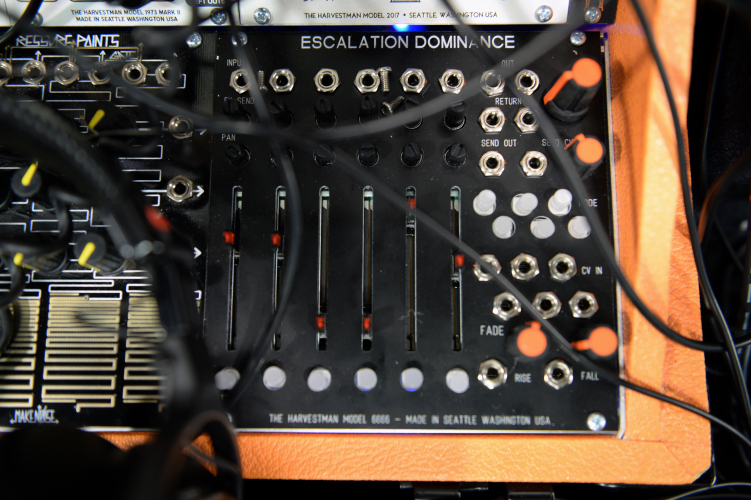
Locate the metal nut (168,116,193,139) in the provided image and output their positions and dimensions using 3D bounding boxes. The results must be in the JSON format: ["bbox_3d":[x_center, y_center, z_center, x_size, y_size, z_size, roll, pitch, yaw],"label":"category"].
[{"bbox_3d":[-0.063,-0.040,0.236,0.008,0.003,0.008,-38,83,-5],"label":"metal nut"}]

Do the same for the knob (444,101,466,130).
[{"bbox_3d":[0.026,-0.043,0.231,0.006,0.012,0.006,0,80,1],"label":"knob"}]

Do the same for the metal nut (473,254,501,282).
[{"bbox_3d":[0.035,0.006,0.228,0.009,0.003,0.009,0,81,1],"label":"metal nut"}]

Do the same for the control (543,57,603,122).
[{"bbox_3d":[0.063,-0.051,0.228,0.015,0.019,0.015,-10,80,-1],"label":"control"}]

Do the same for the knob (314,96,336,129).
[{"bbox_3d":[-0.016,-0.043,0.230,0.006,0.013,0.006,0,80,1],"label":"knob"}]

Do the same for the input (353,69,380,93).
[{"bbox_3d":[-0.003,-0.055,0.238,0.009,0.003,0.009,0,81,1],"label":"input"}]

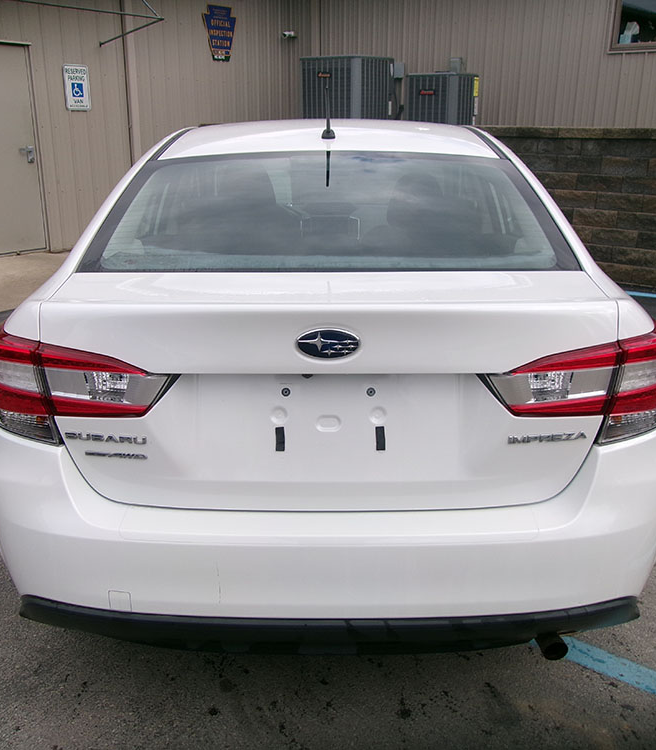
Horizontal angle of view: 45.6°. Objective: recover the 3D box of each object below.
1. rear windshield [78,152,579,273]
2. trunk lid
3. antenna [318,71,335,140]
[{"bbox_3d":[0.000,-0.470,2.126,1.200,0.130,0.710,0,41,0],"label":"rear windshield"},{"bbox_3d":[0.000,0.022,1.755,1.180,0.470,0.420,0,17,0],"label":"trunk lid"},{"bbox_3d":[0.000,-0.836,2.421,0.045,0.205,0.060,0,17,0],"label":"antenna"}]

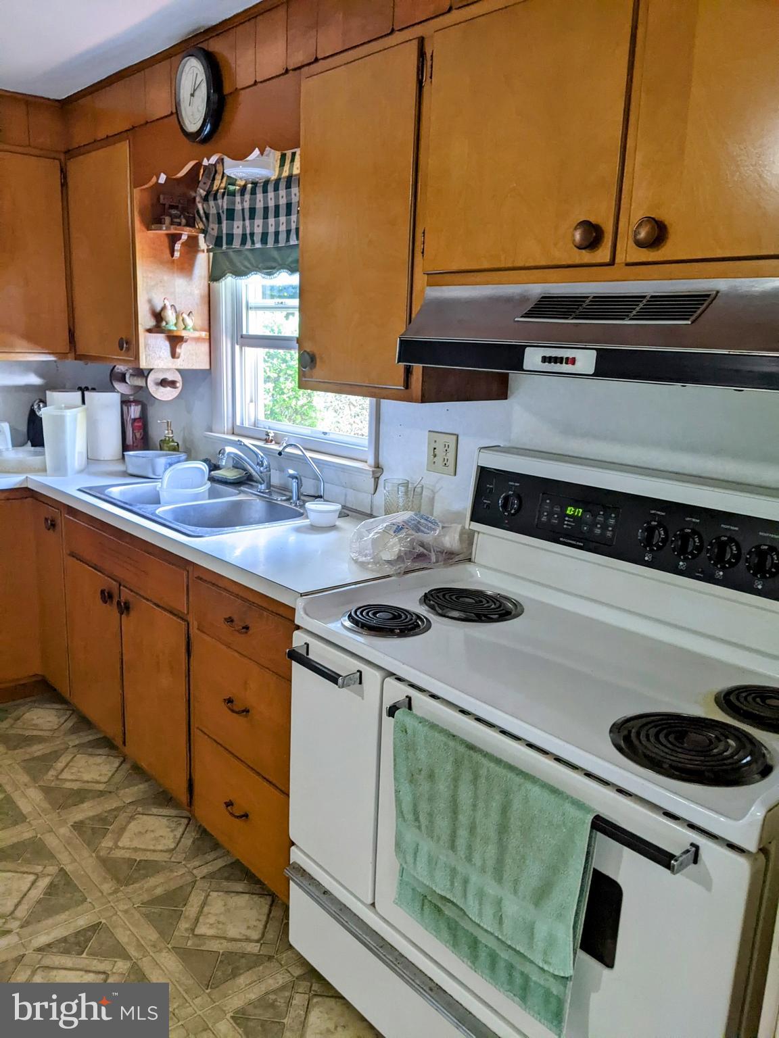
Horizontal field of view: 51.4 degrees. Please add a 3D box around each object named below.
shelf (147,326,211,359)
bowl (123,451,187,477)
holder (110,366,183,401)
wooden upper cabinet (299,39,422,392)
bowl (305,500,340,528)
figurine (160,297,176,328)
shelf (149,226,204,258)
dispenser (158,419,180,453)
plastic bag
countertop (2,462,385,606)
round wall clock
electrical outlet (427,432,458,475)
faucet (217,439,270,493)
[{"bbox_3d":[-0.778,-0.653,3.046,0.228,0.110,0.112,-9,17,-41],"label":"shelf"},{"bbox_3d":[-0.900,-0.215,3.167,0.218,0.082,0.218,-9,17,-41],"label":"bowl"},{"bbox_3d":[-0.951,-0.540,3.189,0.135,0.133,0.450,-9,17,-41],"label":"holder"},{"bbox_3d":[0.028,-0.725,2.087,0.325,0.800,0.468,-9,17,-41],"label":"wooden upper cabinet"},{"bbox_3d":[-0.198,-0.012,2.407,0.108,0.057,0.108,2,12,0],"label":"bowl"},{"bbox_3d":[-0.804,-0.748,2.952,0.066,0.114,0.048,-9,17,-41],"label":"figurine"},{"bbox_3d":[-0.762,-1.016,2.967,0.220,0.112,0.112,-9,17,-41],"label":"shelf"},{"bbox_3d":[-0.920,-0.318,3.386,0.088,0.188,0.078,-4,14,-27],"label":"dispenser"},{"bbox_3d":[0.049,0.045,2.094,0.310,0.112,0.235,-9,17,-41],"label":"plastic bag"},{"bbox_3d":[-0.780,-0.072,2.800,0.759,0.040,2.400,-9,17,-41],"label":"countertop"},{"bbox_3d":[-0.579,-1.263,2.418,0.045,0.256,0.256,-9,17,-41],"label":"round wall clock"},{"bbox_3d":[0.147,-0.187,2.306,0.010,0.117,0.116,-9,17,-41],"label":"electrical outlet"},{"bbox_3d":[-0.502,-0.185,2.841,0.060,0.185,0.235,12,16,38],"label":"faucet"}]

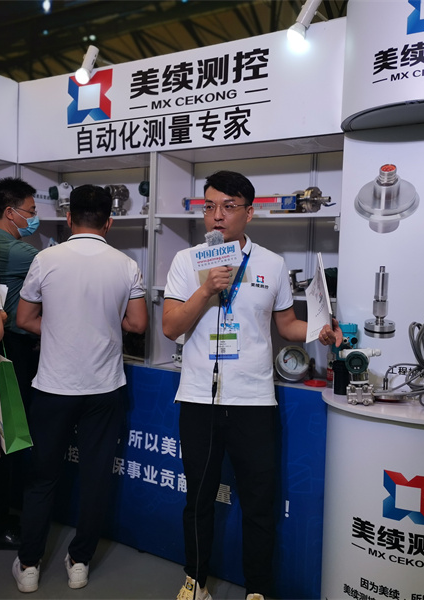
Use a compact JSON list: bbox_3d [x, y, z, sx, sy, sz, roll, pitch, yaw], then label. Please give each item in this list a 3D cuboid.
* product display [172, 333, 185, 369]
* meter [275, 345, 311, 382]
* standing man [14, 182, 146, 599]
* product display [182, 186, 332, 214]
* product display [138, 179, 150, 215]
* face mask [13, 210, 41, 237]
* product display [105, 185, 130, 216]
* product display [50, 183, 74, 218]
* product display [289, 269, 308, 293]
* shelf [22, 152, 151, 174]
[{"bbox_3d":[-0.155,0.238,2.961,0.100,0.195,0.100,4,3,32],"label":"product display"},{"bbox_3d":[0.362,0.288,2.660,0.160,0.163,0.095,3,3,25],"label":"meter"},{"bbox_3d":[-0.597,0.376,2.729,0.570,1.760,0.400,2,3,-7],"label":"standing man"},{"bbox_3d":[0.191,-0.455,2.777,0.775,0.122,0.125,4,3,32],"label":"product display"},{"bbox_3d":[-0.332,-0.519,3.111,0.100,0.178,0.125,2,3,6],"label":"product display"},{"bbox_3d":[-0.897,-0.378,2.930,0.120,0.115,0.130,17,-2,-17],"label":"face mask"},{"bbox_3d":[-0.509,-0.529,3.220,0.135,0.175,0.115,0,4,-44],"label":"product display"},{"bbox_3d":[-0.854,-0.563,3.433,0.150,0.195,0.115,1,3,-16],"label":"product display"},{"bbox_3d":[0.386,-0.083,2.654,0.095,0.107,0.085,4,3,32],"label":"product display"},{"bbox_3d":[-0.616,-0.759,3.298,0.960,0.030,0.310,4,3,32],"label":"shelf"}]

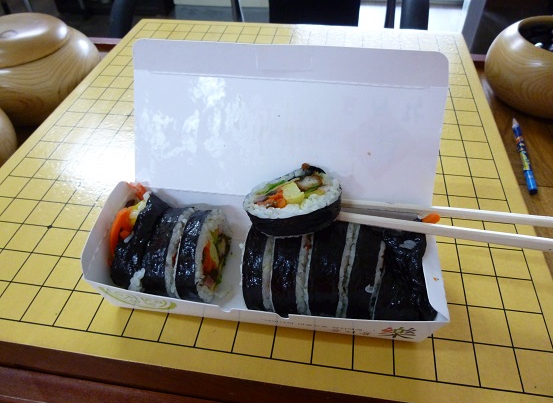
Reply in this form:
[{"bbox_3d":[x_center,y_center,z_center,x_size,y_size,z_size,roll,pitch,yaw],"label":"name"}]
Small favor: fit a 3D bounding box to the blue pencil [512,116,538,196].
[{"bbox_3d":[0.253,-0.051,0.409,0.007,0.007,0.123,9,47,11],"label":"blue pencil"}]

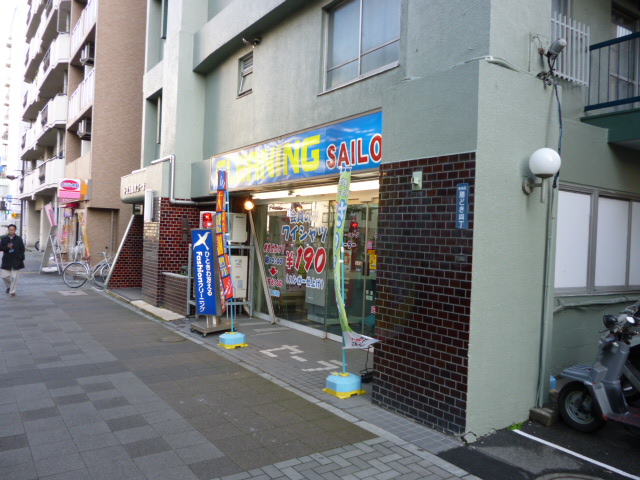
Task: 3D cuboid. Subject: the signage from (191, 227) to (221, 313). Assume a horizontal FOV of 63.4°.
[{"bbox_3d":[-1.795,0.504,8.150,0.440,1.330,0.200,-1,1,33],"label":"signage"}]

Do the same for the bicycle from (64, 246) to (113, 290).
[{"bbox_3d":[-6.126,0.818,14.247,1.750,1.030,0.550,2,0,-28],"label":"bicycle"}]

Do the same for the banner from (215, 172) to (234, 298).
[{"bbox_3d":[-1.390,-0.062,7.500,0.140,1.840,0.450,1,1,-42],"label":"banner"}]

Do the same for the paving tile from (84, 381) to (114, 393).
[{"bbox_3d":[-2.295,1.552,5.370,0.294,0.040,0.294,1,0,-34],"label":"paving tile"}]

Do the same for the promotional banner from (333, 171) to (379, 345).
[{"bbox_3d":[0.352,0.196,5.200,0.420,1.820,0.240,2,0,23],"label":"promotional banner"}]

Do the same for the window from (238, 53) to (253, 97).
[{"bbox_3d":[-1.388,-3.136,9.894,0.120,0.770,0.580,2,1,-34],"label":"window"}]

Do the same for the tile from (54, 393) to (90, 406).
[{"bbox_3d":[-2.374,1.552,4.962,0.294,0.040,0.294,1,0,-34],"label":"tile"}]

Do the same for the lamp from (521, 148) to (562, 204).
[{"bbox_3d":[1.911,-0.550,4.437,0.270,0.470,0.290,2,1,-34],"label":"lamp"}]

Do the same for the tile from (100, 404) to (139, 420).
[{"bbox_3d":[-1.737,1.519,4.489,0.295,0.040,0.295,1,0,-34],"label":"tile"}]

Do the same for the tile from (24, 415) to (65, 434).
[{"bbox_3d":[-2.288,1.558,4.310,0.294,0.040,0.294,1,0,-34],"label":"tile"}]

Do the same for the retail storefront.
[{"bbox_3d":[-0.460,-0.026,8.144,0.750,3.080,5.450,2,1,-34],"label":"retail storefront"}]

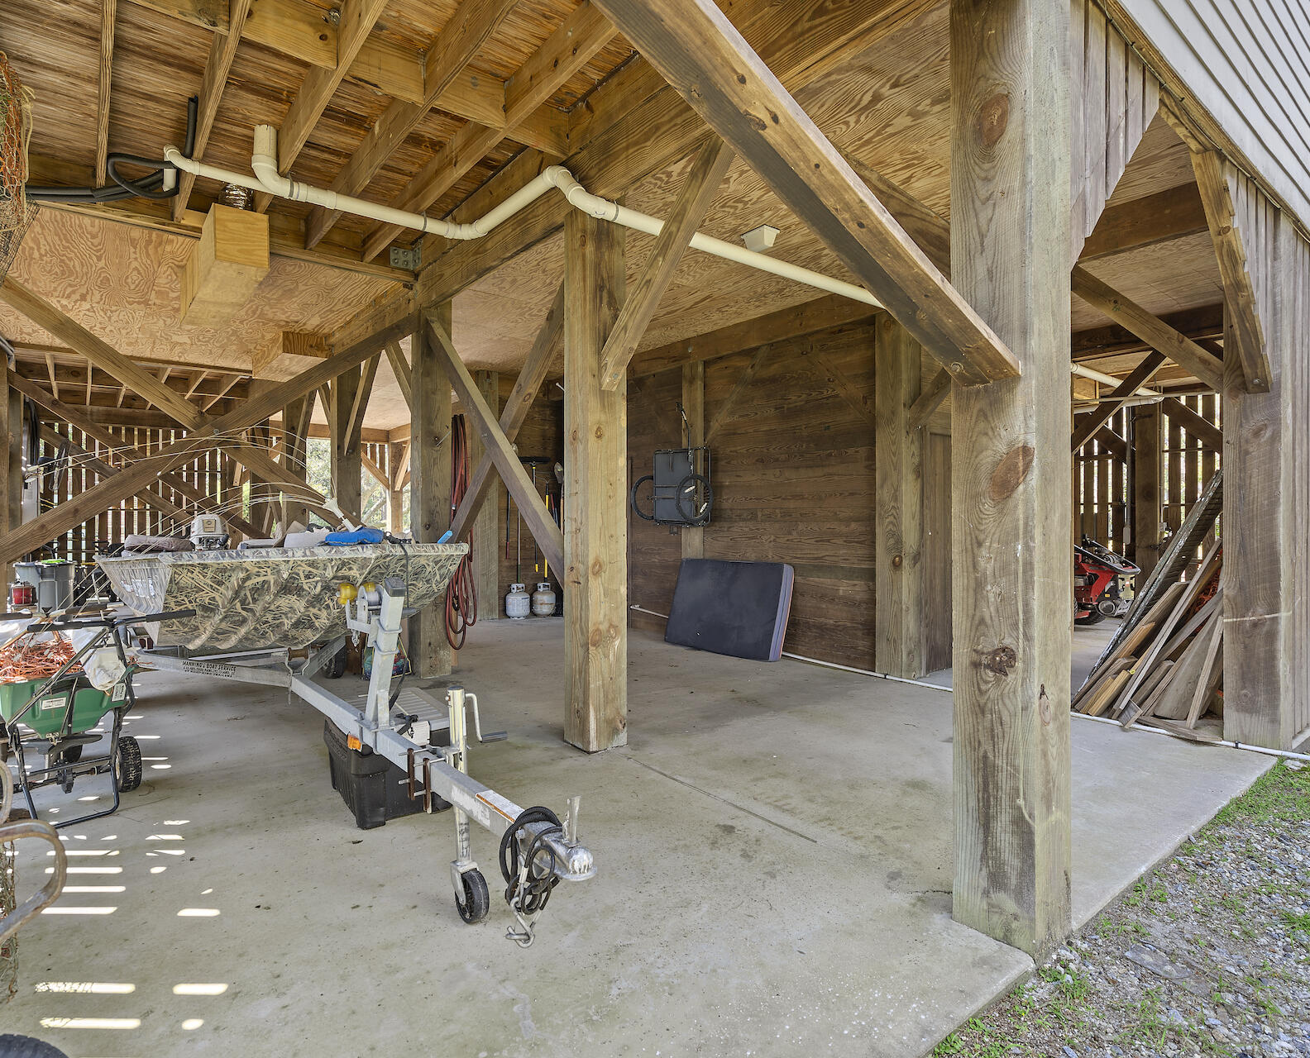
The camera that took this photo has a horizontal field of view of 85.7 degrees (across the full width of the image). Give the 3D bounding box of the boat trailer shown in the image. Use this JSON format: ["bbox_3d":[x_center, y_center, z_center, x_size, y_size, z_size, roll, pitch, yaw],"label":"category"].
[{"bbox_3d":[-1.837,0.689,3.654,1.600,1.040,5.100,-1,1,-41],"label":"boat trailer"}]

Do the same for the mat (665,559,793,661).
[{"bbox_3d":[0.725,0.784,7.099,0.141,0.895,1.407,17,-11,-40],"label":"mat"}]

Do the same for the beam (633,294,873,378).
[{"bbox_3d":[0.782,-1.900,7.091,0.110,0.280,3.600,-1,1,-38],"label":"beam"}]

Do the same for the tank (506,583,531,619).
[{"bbox_3d":[-1.720,0.914,8.900,0.310,0.460,0.310,0,1,-11],"label":"tank"}]

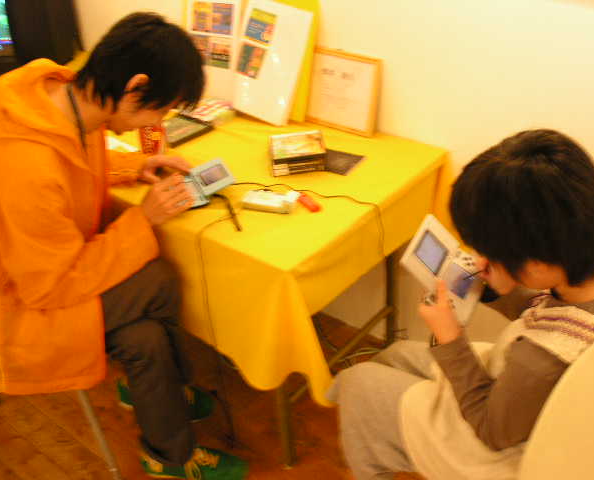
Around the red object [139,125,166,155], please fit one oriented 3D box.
[{"bbox_3d":[-0.372,-0.267,1.796,0.066,0.118,0.066,-11,33,-10],"label":"red object"}]

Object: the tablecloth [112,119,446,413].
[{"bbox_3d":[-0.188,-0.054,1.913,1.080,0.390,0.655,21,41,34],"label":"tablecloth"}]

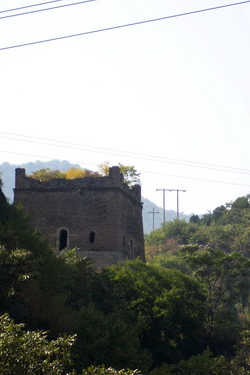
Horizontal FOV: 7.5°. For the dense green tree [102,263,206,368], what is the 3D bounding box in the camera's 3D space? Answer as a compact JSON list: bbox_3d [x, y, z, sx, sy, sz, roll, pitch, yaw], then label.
[{"bbox_3d":[2.244,9.583,145.000,7.600,7.800,7.400,0,-7,0],"label":"dense green tree"}]

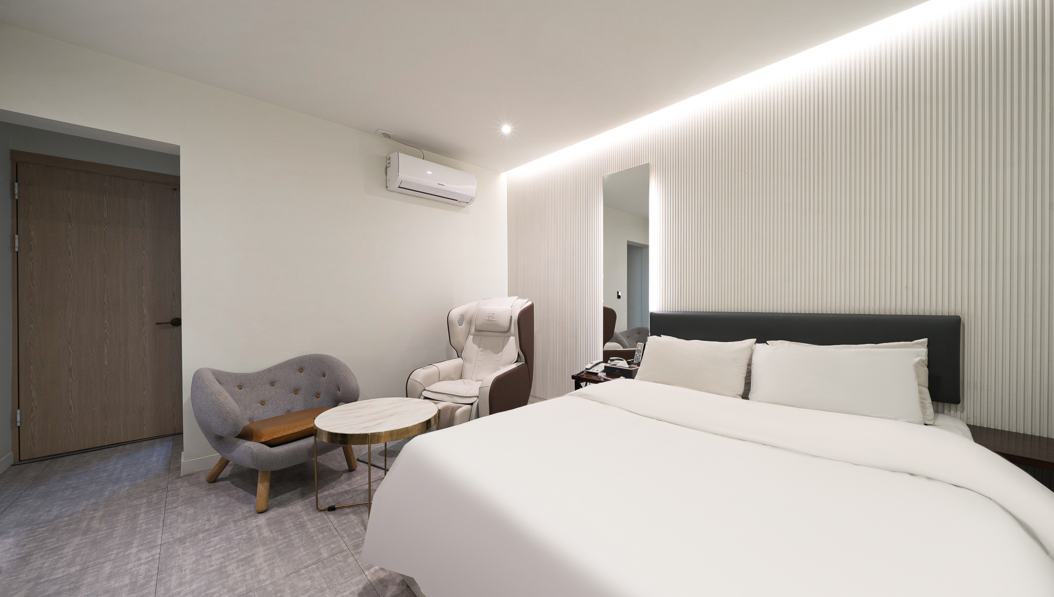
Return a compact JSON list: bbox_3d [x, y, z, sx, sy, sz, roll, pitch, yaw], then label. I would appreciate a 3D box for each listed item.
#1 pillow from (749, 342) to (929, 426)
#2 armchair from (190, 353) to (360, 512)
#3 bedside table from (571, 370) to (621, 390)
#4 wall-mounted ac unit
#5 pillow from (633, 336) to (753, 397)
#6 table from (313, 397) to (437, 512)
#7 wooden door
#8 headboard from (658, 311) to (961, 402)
[{"bbox_3d":[1.565,0.420,1.839,0.700,0.410,0.150,0,-23,46],"label":"pillow"},{"bbox_3d":[-1.529,0.766,2.215,0.760,0.690,0.860,0,0,32],"label":"armchair"},{"bbox_3d":[0.690,0.851,2.852,0.410,0.475,0.460,-1,0,-44],"label":"bedside table"},{"bbox_3d":[-0.871,-1.109,3.320,0.820,0.290,0.230,-1,0,-44],"label":"wall-mounted ac unit"},{"bbox_3d":[1.095,0.433,2.342,0.700,0.410,0.150,0,-27,46],"label":"pillow"},{"bbox_3d":[-0.844,0.882,2.020,0.650,0.450,0.650,-1,0,-44],"label":"table"},{"bbox_3d":[-3.156,0.079,2.680,0.870,2.060,0.070,-1,0,-44],"label":"wooden door"},{"bbox_3d":[1.532,0.298,2.232,0.080,0.415,1.535,-1,0,-44],"label":"headboard"}]

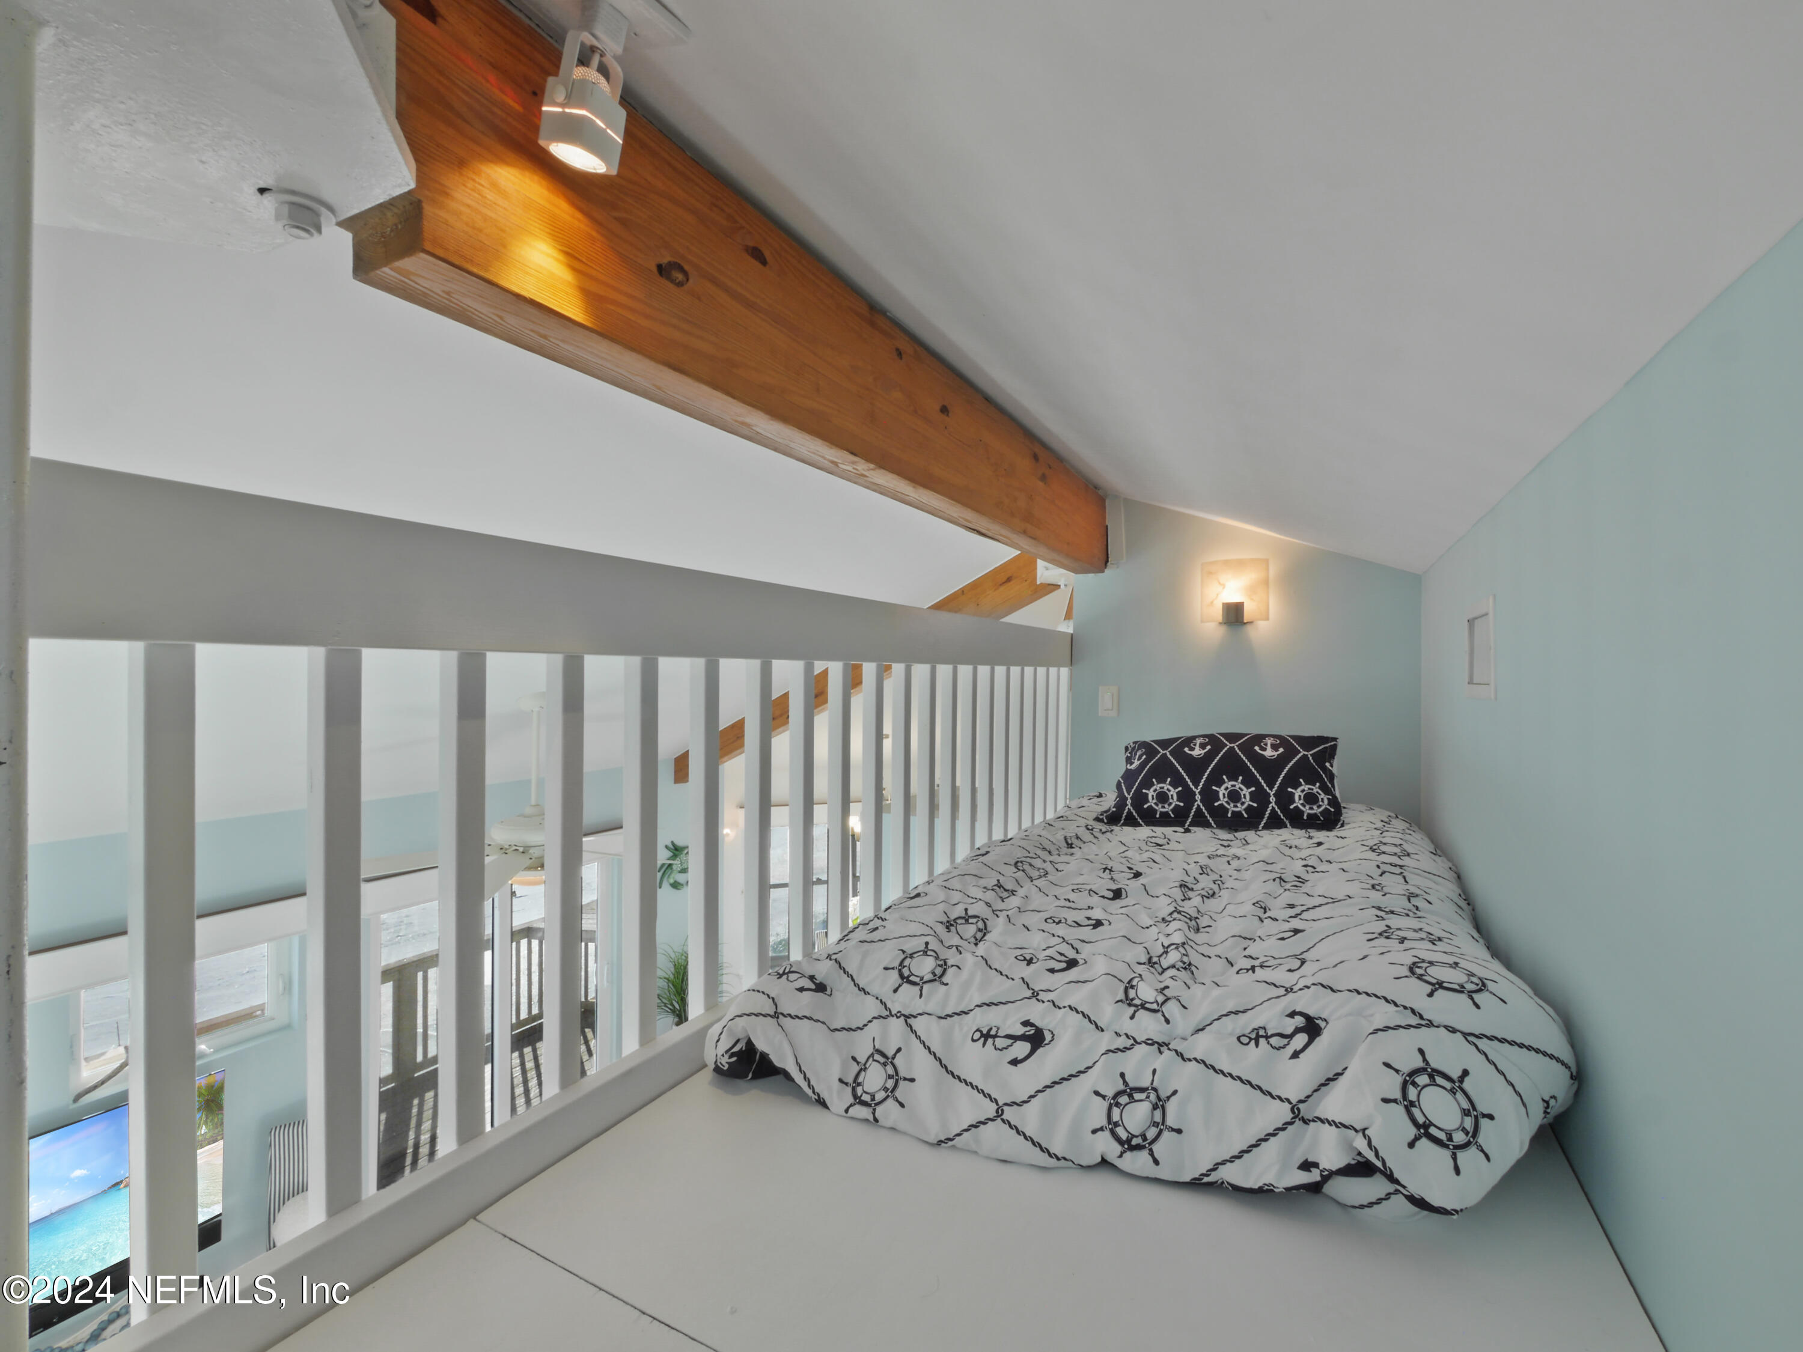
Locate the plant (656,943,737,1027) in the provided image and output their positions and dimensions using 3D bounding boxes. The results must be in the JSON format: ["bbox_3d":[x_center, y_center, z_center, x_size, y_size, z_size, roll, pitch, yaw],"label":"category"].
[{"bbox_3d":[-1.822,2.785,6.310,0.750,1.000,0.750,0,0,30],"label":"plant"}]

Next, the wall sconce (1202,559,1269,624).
[{"bbox_3d":[1.161,-0.295,2.550,0.210,0.220,0.100,0,0,30],"label":"wall sconce"}]

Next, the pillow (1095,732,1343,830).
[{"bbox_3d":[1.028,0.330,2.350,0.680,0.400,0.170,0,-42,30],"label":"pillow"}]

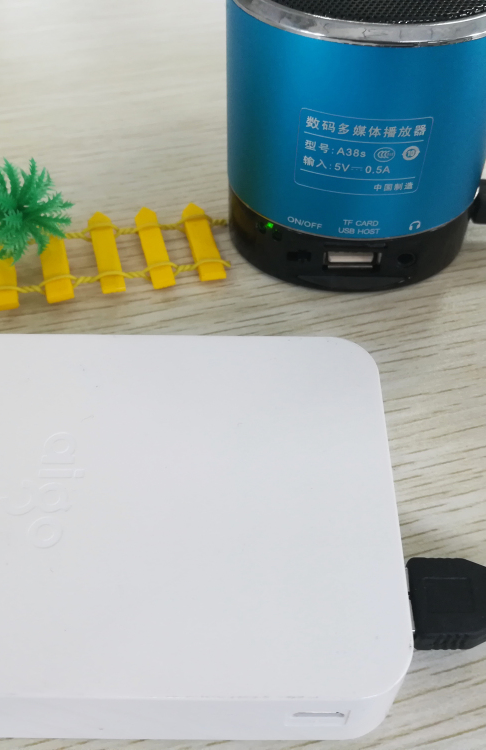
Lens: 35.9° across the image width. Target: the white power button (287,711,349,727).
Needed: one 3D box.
[{"bbox_3d":[0.012,0.055,0.123,0.010,0.008,0.003,0,50,0],"label":"white power button"}]

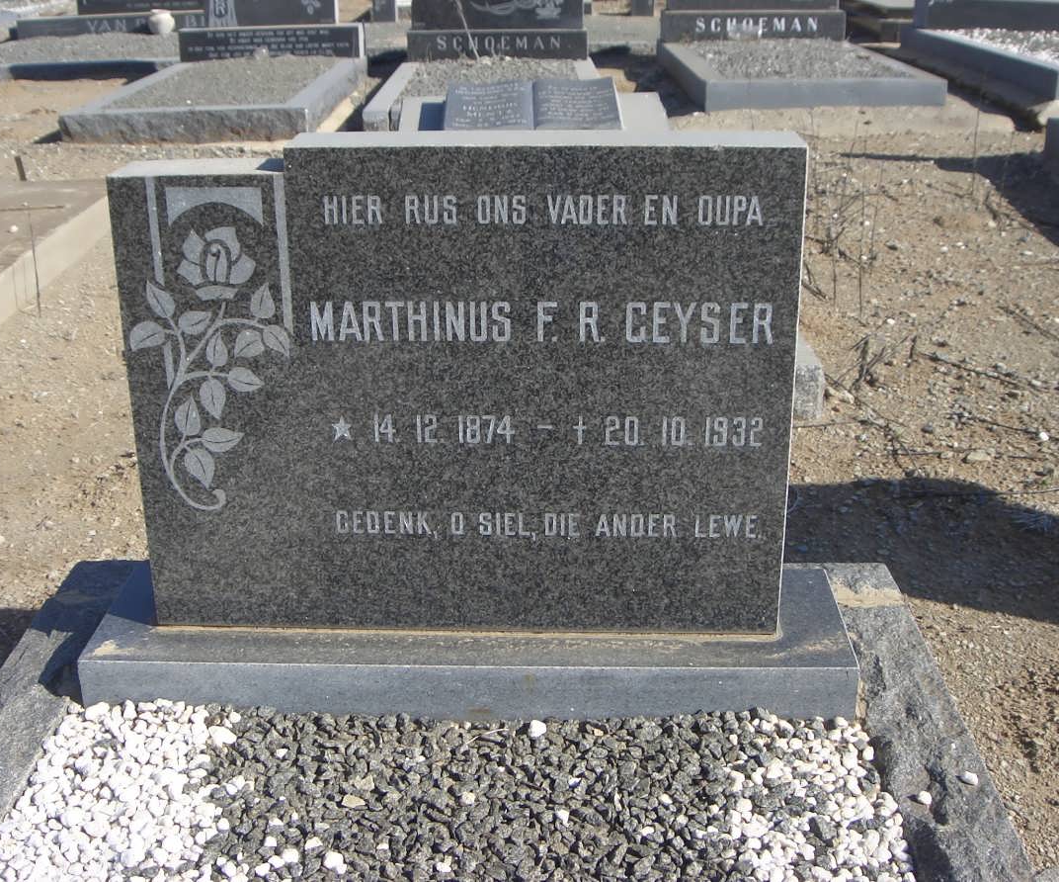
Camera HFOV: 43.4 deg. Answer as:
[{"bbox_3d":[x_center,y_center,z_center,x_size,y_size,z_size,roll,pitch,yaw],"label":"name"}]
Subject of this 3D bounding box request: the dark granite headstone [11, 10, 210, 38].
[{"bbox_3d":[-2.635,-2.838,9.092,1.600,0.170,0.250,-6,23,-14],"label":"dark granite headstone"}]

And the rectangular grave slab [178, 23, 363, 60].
[{"bbox_3d":[-1.452,-2.260,7.559,1.000,0.190,0.240,-1,22,-3],"label":"rectangular grave slab"}]

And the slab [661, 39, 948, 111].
[{"bbox_3d":[1.429,-2.082,7.487,1.170,0.140,2.150,-1,22,-1],"label":"slab"}]

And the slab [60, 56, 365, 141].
[{"bbox_3d":[-1.439,-1.732,6.629,1.000,0.120,2.200,0,22,0],"label":"slab"}]

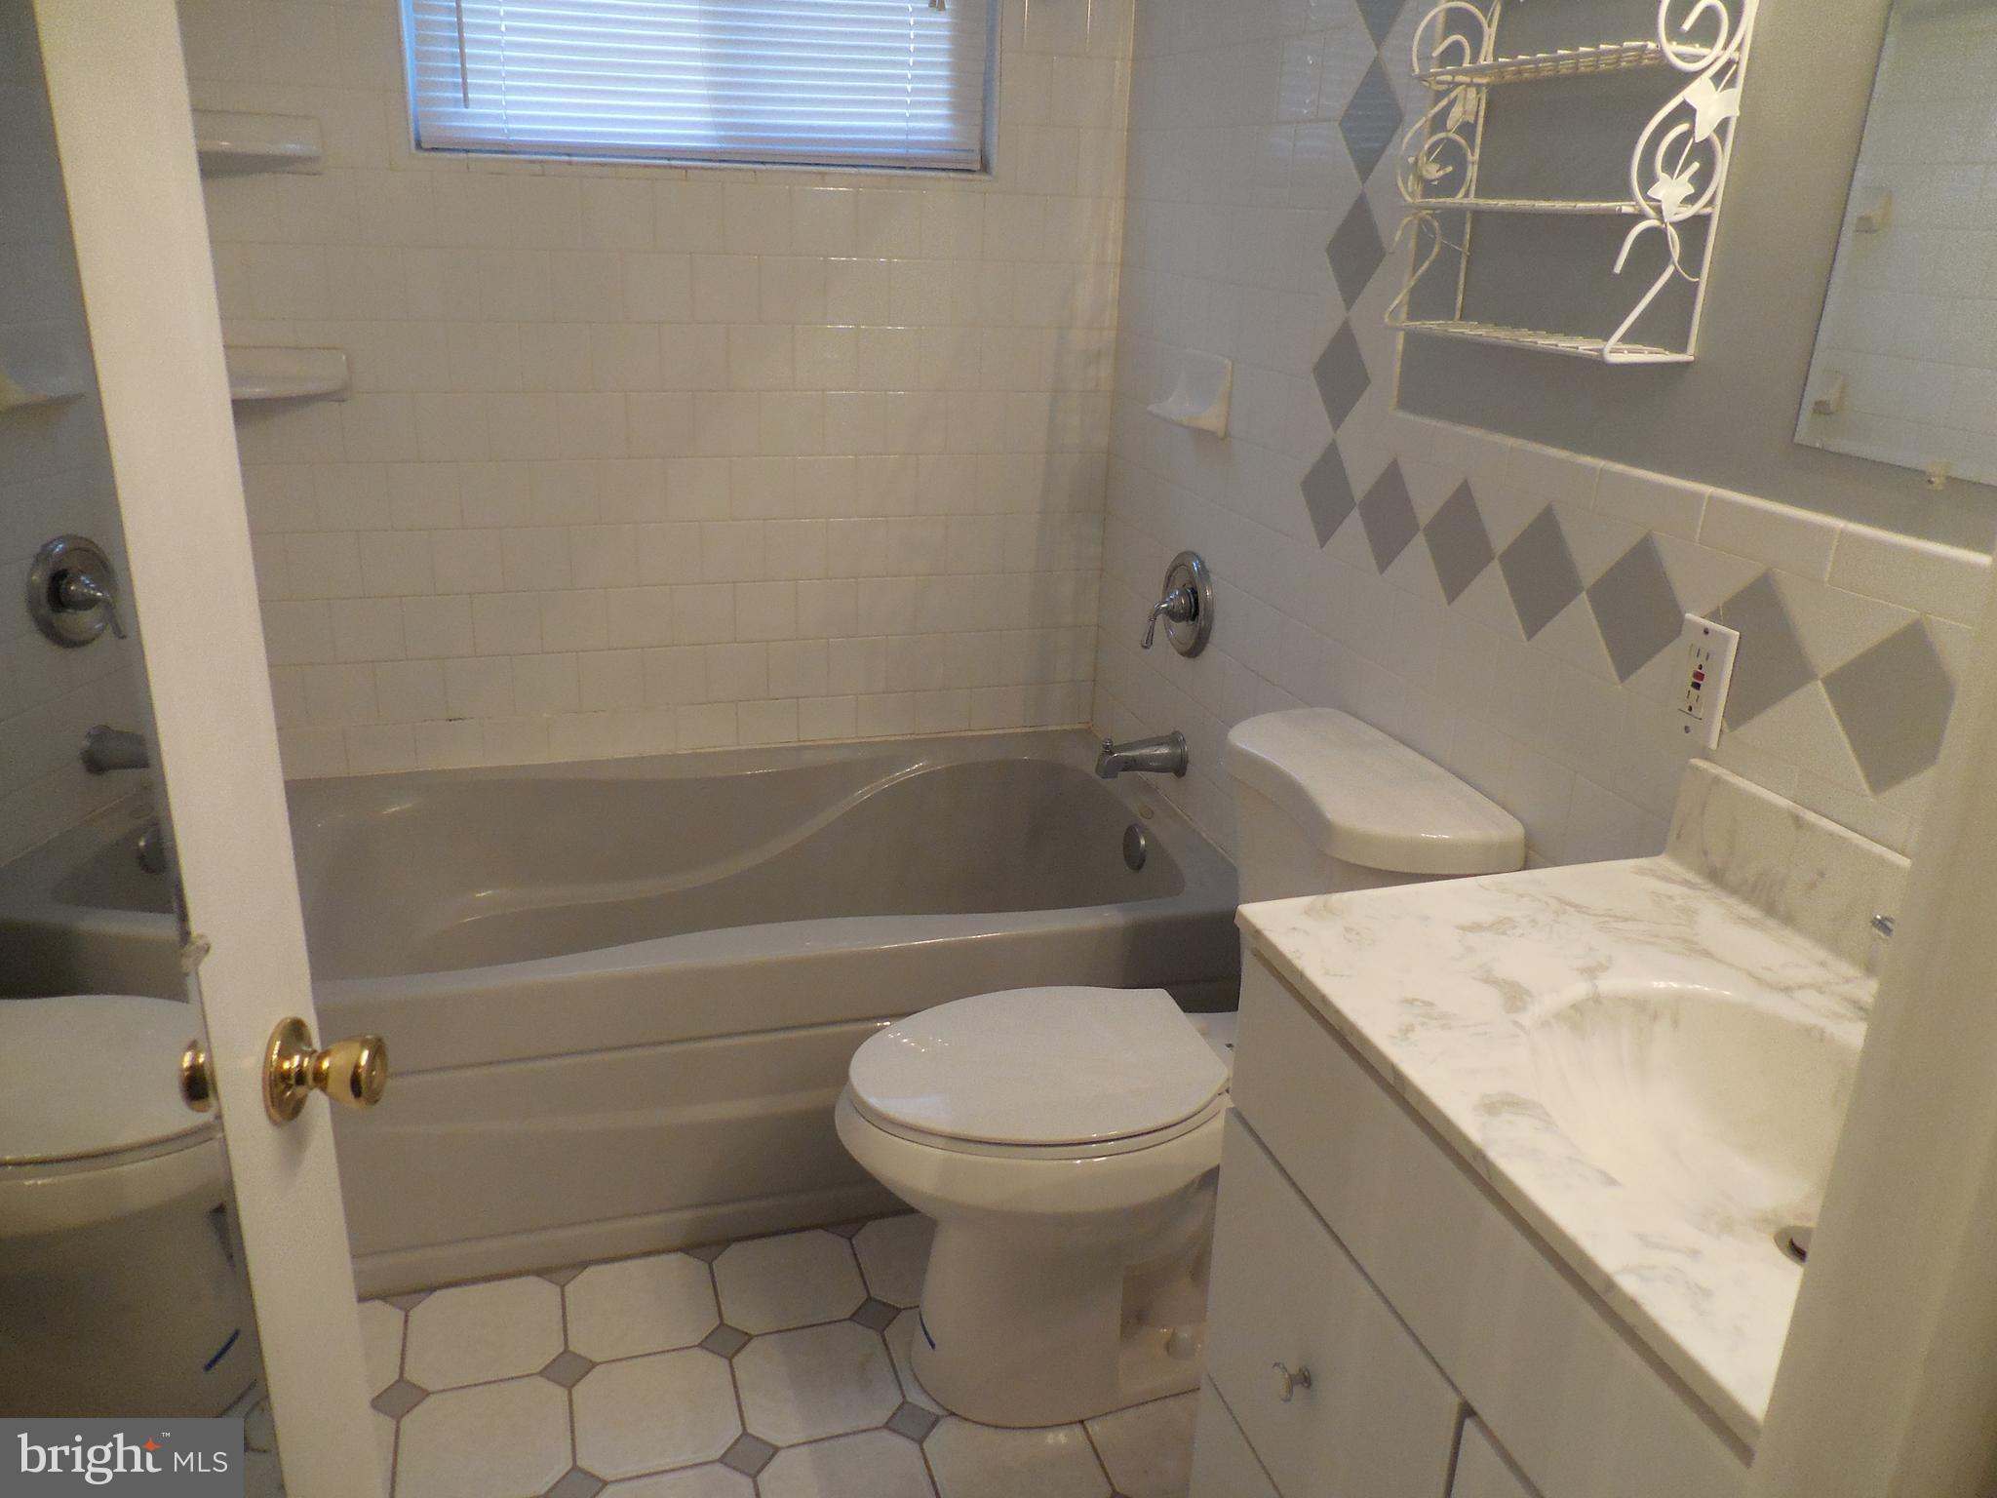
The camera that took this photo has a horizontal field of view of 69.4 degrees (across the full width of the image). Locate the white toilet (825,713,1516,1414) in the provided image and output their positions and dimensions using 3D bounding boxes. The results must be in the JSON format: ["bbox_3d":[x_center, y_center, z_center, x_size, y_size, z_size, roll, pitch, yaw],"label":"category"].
[{"bbox_3d":[0.152,0.412,1.766,0.710,0.802,0.455,-4,22,-17],"label":"white toilet"}]

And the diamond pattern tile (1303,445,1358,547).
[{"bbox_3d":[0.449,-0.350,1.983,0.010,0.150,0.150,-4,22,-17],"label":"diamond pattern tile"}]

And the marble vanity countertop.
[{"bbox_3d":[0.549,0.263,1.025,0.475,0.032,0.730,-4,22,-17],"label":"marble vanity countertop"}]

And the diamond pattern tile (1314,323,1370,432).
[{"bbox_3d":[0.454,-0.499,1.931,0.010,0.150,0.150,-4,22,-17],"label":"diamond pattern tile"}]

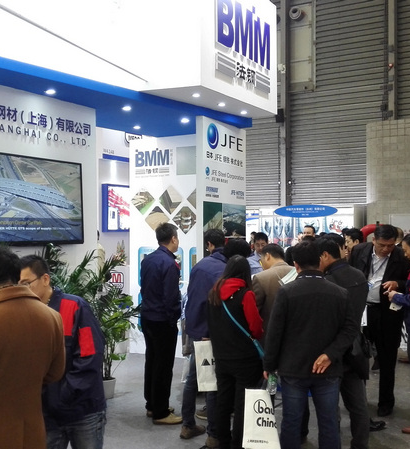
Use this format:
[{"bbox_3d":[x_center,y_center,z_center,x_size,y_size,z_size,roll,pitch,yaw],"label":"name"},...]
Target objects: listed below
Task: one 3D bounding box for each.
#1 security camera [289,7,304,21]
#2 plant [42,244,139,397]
[{"bbox_3d":[3.160,-7.280,20.500,0.390,0.400,0.380,0,0,29],"label":"security camera"},{"bbox_3d":[-1.153,0.977,5.980,0.940,1.550,0.880,0,0,-11],"label":"plant"}]

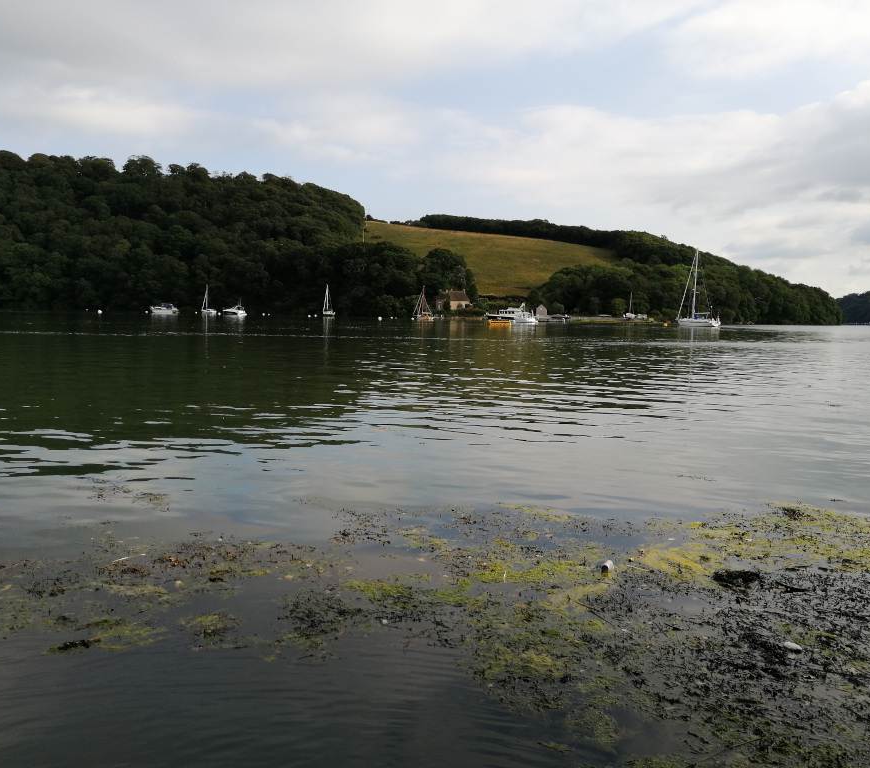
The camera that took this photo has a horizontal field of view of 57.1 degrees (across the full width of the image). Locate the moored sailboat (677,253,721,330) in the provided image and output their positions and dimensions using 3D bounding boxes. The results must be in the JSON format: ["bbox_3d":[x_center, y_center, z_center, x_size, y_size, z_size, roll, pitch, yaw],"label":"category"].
[{"bbox_3d":[62.370,-22.670,189.180,3.900,18.400,12.200,-2,6,-30],"label":"moored sailboat"}]

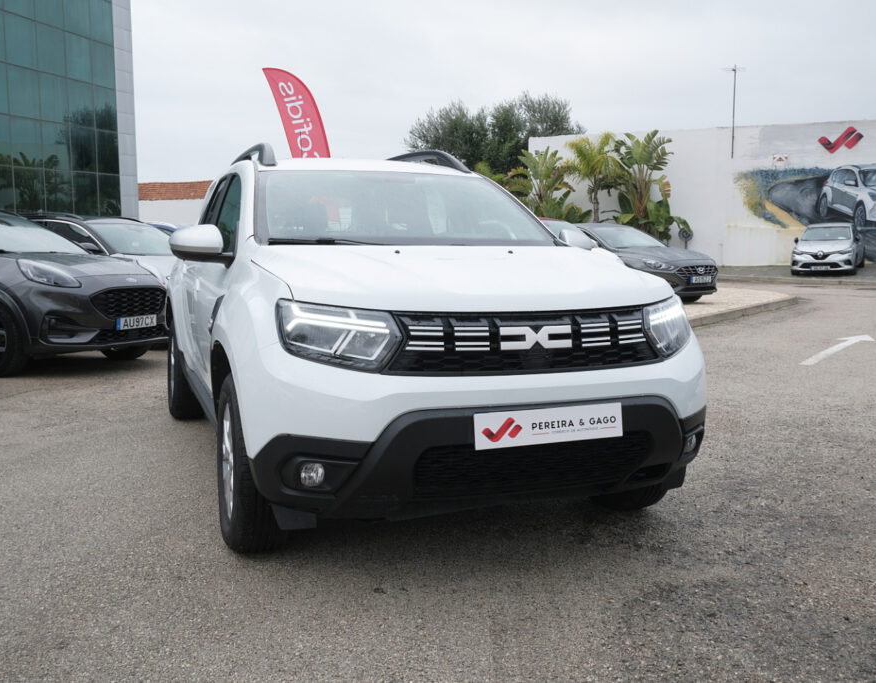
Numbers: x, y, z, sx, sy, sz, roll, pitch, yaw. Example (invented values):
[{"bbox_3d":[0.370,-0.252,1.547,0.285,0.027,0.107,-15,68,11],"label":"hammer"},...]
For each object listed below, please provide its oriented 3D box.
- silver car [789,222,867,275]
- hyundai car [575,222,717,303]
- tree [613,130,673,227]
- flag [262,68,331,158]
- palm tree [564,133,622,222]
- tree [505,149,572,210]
[{"bbox_3d":[11.830,-2.815,26.606,1.860,1.440,4.050,4,10,30],"label":"silver car"},{"bbox_3d":[3.191,-1.474,16.442,1.860,1.455,4.340,-5,8,-34],"label":"hyundai car"},{"bbox_3d":[6.796,-4.655,29.160,2.100,4.550,2.000,3,7,27],"label":"tree"},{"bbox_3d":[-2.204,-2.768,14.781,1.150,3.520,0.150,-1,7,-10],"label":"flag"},{"bbox_3d":[5.230,-4.707,29.657,2.000,4.550,1.950,3,7,27],"label":"palm tree"},{"bbox_3d":[3.530,-4.643,30.671,2.400,4.200,2.300,3,7,27],"label":"tree"}]

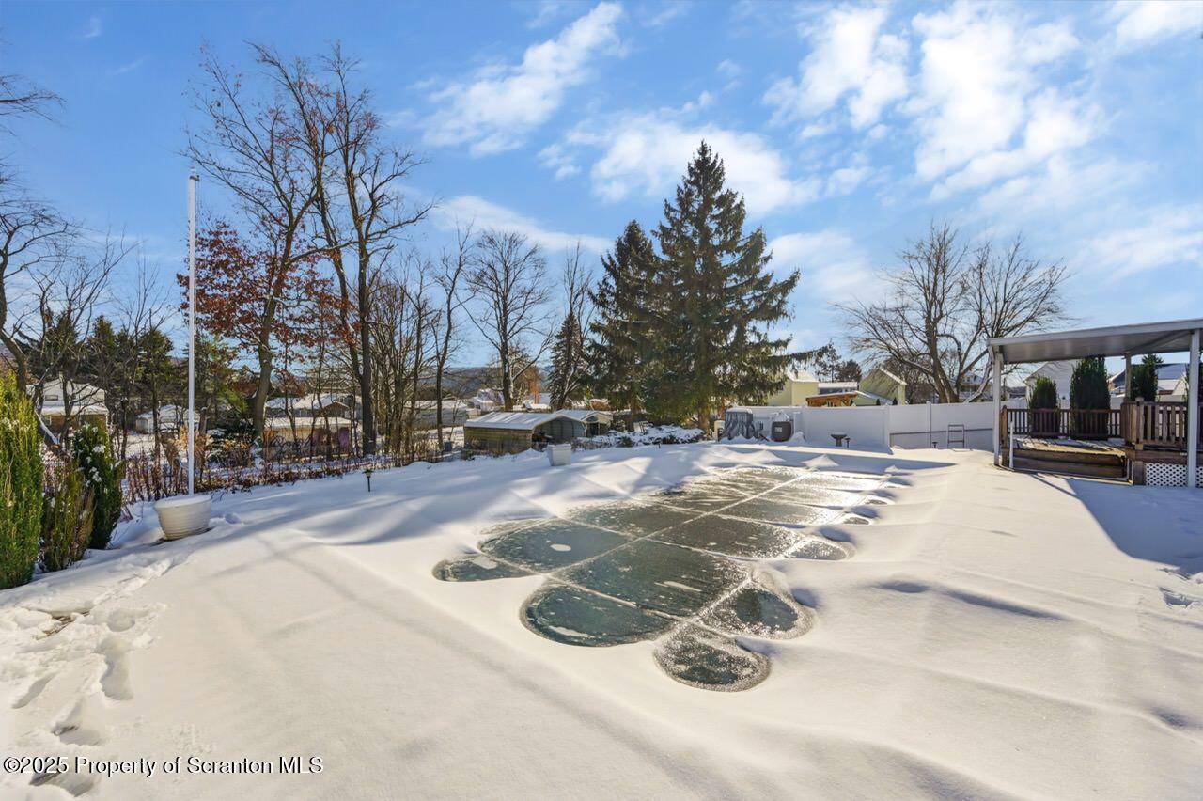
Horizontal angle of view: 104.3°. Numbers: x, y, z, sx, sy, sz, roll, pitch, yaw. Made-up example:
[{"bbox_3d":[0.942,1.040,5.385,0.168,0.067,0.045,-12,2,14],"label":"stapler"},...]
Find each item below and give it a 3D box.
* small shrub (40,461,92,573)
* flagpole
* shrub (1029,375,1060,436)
[{"bbox_3d":[-5.170,1.130,4.530,0.420,1.080,0.440,0,0,41],"label":"small shrub"},{"bbox_3d":[-4.890,-0.680,5.600,0.060,4.070,0.060,0,0,0],"label":"flagpole"},{"bbox_3d":[14.400,0.250,15.200,0.800,2.170,0.800,0,0,43],"label":"shrub"}]

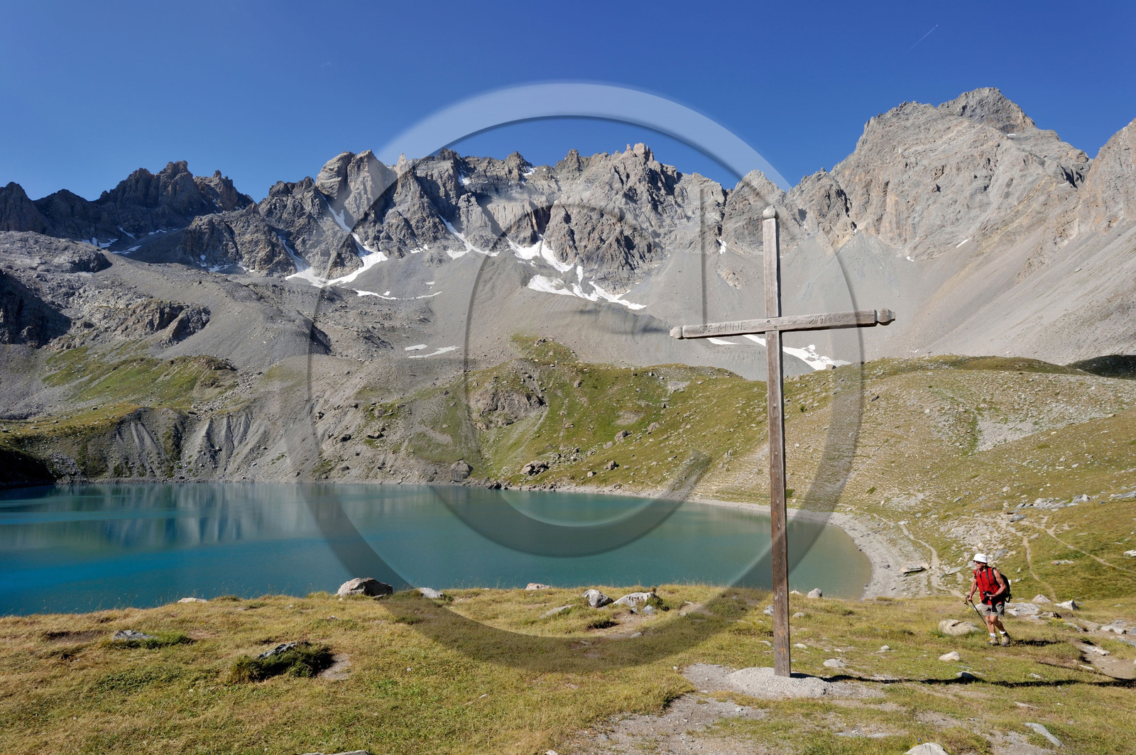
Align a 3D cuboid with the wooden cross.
[{"bbox_3d":[2.994,0.795,9.022,3.123,6.647,0.240,-2,-5,28],"label":"wooden cross"}]

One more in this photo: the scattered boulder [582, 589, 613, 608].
[{"bbox_3d":[0.519,3.852,11.015,0.500,0.300,0.400,0,-5,0],"label":"scattered boulder"}]

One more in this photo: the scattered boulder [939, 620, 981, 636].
[{"bbox_3d":[8.007,5.117,12.915,0.760,0.260,0.500,-2,-5,22],"label":"scattered boulder"}]

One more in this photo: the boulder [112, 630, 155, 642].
[{"bbox_3d":[-5.074,3.019,7.372,0.460,0.140,0.280,1,-5,-17],"label":"boulder"}]

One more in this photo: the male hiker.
[{"bbox_3d":[7.998,4.210,11.988,0.520,1.700,0.580,2,-5,-20],"label":"male hiker"}]

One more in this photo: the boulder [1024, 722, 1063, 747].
[{"bbox_3d":[4.223,3.178,5.602,0.200,0.110,0.420,-1,-5,17],"label":"boulder"}]

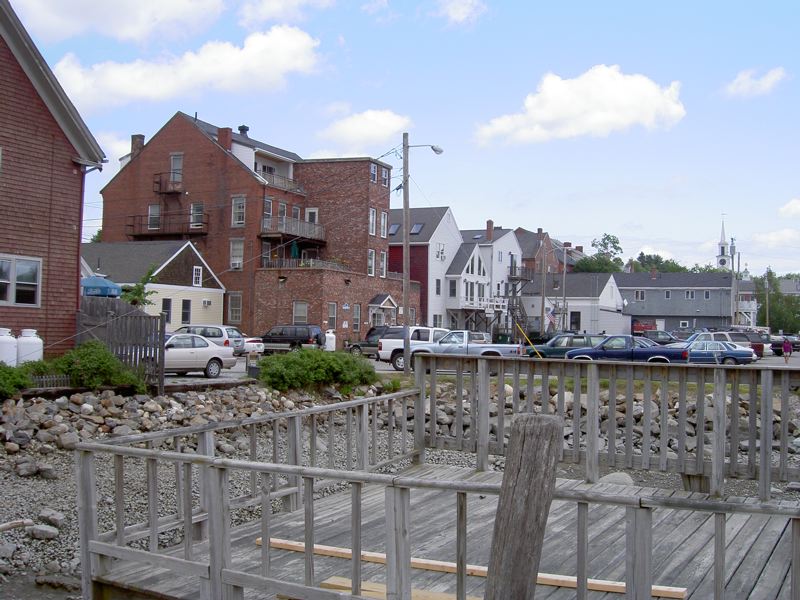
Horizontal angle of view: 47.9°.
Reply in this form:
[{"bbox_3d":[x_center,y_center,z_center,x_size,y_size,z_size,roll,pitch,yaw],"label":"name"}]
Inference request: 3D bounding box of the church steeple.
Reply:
[{"bbox_3d":[93.321,-15.870,260.000,4.000,17.000,4.000,1,-2,21],"label":"church steeple"}]

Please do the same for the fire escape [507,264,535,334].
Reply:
[{"bbox_3d":[10.295,0.529,77.000,2.200,7.120,3.000,0,-2,26],"label":"fire escape"}]

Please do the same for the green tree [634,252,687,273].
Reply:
[{"bbox_3d":[43.354,-2.907,152.000,8.500,9.500,8.000,1,-2,16],"label":"green tree"}]

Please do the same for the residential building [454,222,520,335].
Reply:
[{"bbox_3d":[7.069,-1.594,91.139,8.500,12.400,11.000,0,-2,25],"label":"residential building"}]

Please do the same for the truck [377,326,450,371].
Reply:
[{"bbox_3d":[1.557,2.121,38.900,5.200,1.880,1.950,1,-2,5],"label":"truck"}]

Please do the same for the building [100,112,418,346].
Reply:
[{"bbox_3d":[-11.014,-4.983,74.369,20.300,17.700,16.600,0,-2,25],"label":"building"}]

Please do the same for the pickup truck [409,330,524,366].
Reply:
[{"bbox_3d":[2.653,2.101,35.453,4.500,1.700,1.750,1,-2,12],"label":"pickup truck"}]

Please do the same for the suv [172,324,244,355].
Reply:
[{"bbox_3d":[-10.200,2.109,44.800,4.700,1.720,1.870,1,-2,18],"label":"suv"}]

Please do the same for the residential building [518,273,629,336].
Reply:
[{"bbox_3d":[18.831,0.730,98.378,10.000,7.100,12.000,0,-2,25],"label":"residential building"}]

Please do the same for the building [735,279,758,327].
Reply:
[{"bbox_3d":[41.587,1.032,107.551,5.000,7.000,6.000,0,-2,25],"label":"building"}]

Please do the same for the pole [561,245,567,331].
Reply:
[{"bbox_3d":[14.037,-0.090,77.000,0.300,9.120,0.300,1,-2,0],"label":"pole"}]

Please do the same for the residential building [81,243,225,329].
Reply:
[{"bbox_3d":[-17.500,-0.183,56.600,10.000,6.670,7.600,1,-2,25],"label":"residential building"}]

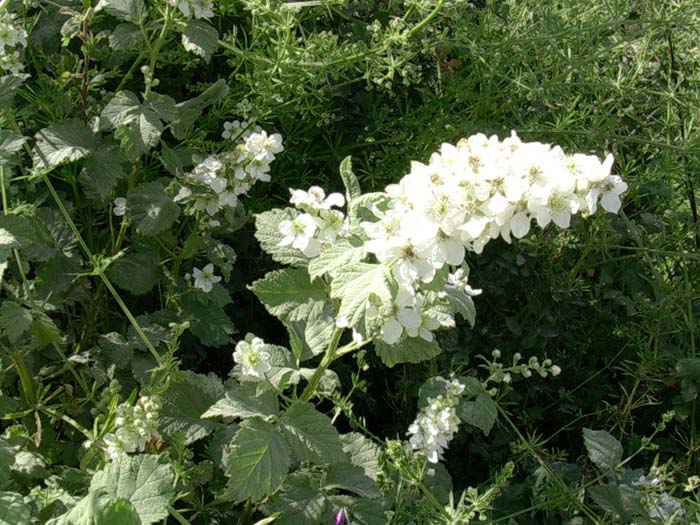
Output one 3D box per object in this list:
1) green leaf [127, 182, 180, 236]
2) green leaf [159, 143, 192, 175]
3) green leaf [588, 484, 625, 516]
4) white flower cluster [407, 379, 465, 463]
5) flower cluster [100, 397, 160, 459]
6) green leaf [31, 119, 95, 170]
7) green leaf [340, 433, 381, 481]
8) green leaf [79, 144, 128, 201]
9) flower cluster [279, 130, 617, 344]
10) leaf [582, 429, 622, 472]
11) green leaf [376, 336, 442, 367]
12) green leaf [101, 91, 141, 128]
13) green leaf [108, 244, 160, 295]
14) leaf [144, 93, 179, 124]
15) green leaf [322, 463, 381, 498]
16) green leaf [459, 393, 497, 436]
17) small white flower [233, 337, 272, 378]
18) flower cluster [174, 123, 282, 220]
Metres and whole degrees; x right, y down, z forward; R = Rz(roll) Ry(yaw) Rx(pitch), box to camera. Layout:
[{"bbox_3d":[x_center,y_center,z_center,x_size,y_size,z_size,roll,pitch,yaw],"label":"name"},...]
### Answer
[{"bbox_3d":[-0.212,-0.058,0.980,0.057,0.013,0.068,-15,65,-10],"label":"green leaf"},{"bbox_3d":[-0.196,-0.117,1.020,0.038,0.015,0.038,6,60,3],"label":"green leaf"},{"bbox_3d":[0.268,0.248,0.950,0.039,0.010,0.031,-39,63,-15],"label":"green leaf"},{"bbox_3d":[0.089,0.165,0.950,0.060,0.073,0.050,0,28,0],"label":"white flower cluster"},{"bbox_3d":[-0.188,0.142,0.780,0.045,0.058,0.042,30,15,9],"label":"flower cluster"},{"bbox_3d":[-0.314,-0.129,1.000,0.072,0.016,0.071,-15,56,-3],"label":"green leaf"},{"bbox_3d":[0.009,0.166,0.780,0.031,0.012,0.044,-27,68,-23],"label":"green leaf"},{"bbox_3d":[-0.279,-0.102,1.030,0.057,0.053,0.035,0,28,0],"label":"green leaf"},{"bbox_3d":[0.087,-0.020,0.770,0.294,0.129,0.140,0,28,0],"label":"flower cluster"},{"bbox_3d":[0.263,0.196,0.950,0.036,0.011,0.049,-34,62,-1],"label":"leaf"},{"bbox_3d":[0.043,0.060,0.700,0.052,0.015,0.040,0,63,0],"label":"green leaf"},{"bbox_3d":[-0.252,-0.168,1.000,0.040,0.014,0.046,37,68,26],"label":"green leaf"},{"bbox_3d":[-0.232,0.007,0.980,0.054,0.012,0.061,13,64,7],"label":"green leaf"},{"bbox_3d":[-0.217,-0.178,1.050,0.039,0.026,0.030,0,28,0],"label":"leaf"},{"bbox_3d":[0.001,0.182,0.760,0.049,0.012,0.036,11,41,4],"label":"green leaf"},{"bbox_3d":[0.116,0.136,0.820,0.036,0.013,0.044,8,63,-2],"label":"green leaf"},{"bbox_3d":[-0.079,0.077,0.740,0.033,0.016,0.035,-4,69,5],"label":"small white flower"},{"bbox_3d":[-0.136,-0.105,1.030,0.120,0.080,0.085,0,28,0],"label":"flower cluster"}]

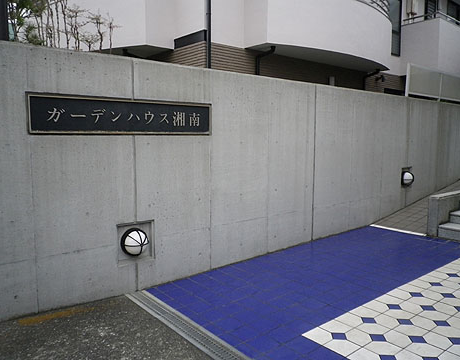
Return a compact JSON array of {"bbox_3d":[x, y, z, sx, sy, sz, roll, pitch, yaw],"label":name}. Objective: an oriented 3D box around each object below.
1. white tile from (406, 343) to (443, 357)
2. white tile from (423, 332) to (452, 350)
[{"bbox_3d":[1.362,1.196,2.722,0.195,0.012,0.195,-6,8,-38],"label":"white tile"},{"bbox_3d":[1.517,1.180,2.843,0.195,0.012,0.195,-6,8,-38],"label":"white tile"}]

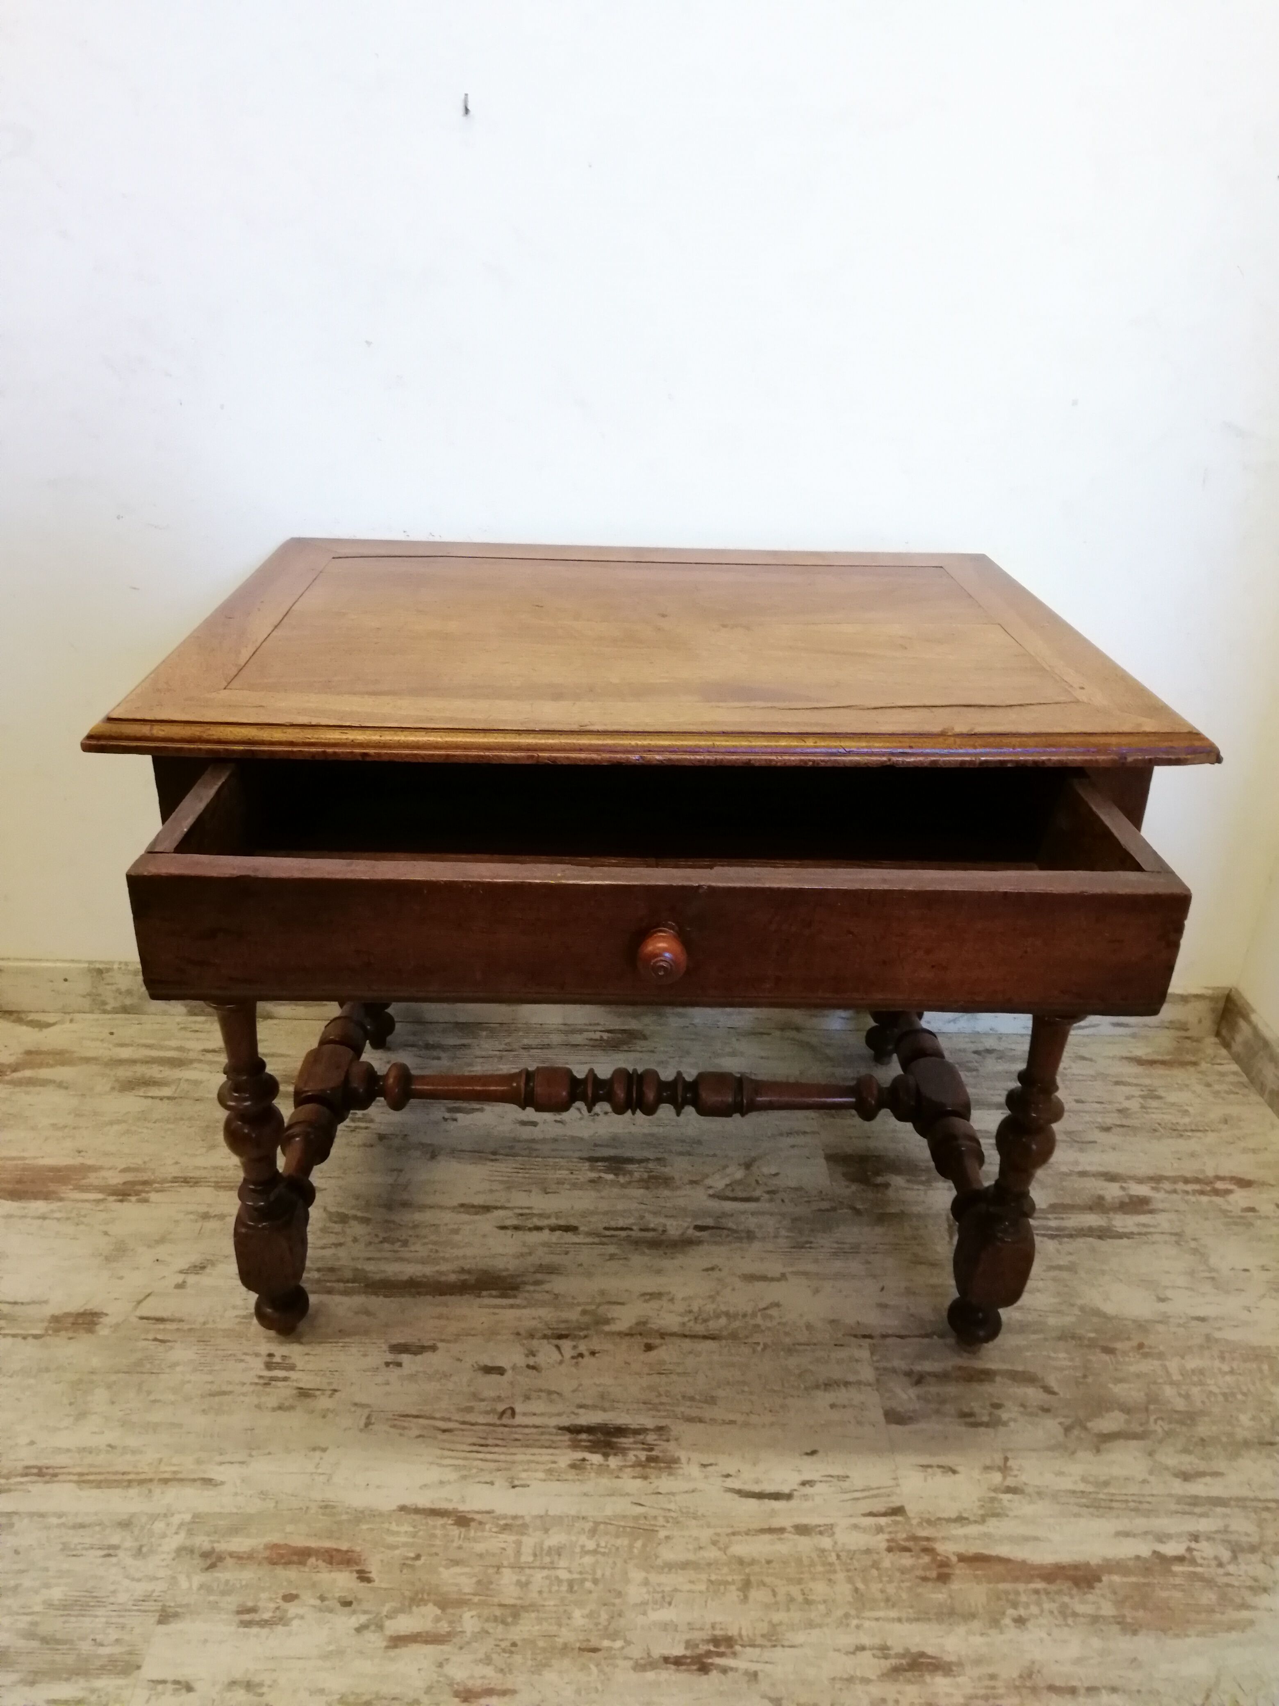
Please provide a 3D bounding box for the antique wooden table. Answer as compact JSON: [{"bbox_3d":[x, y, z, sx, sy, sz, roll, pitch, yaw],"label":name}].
[{"bbox_3d":[0.002,0.123,1.285,0.879,0.735,0.778,1,28,-2],"label":"antique wooden table"}]

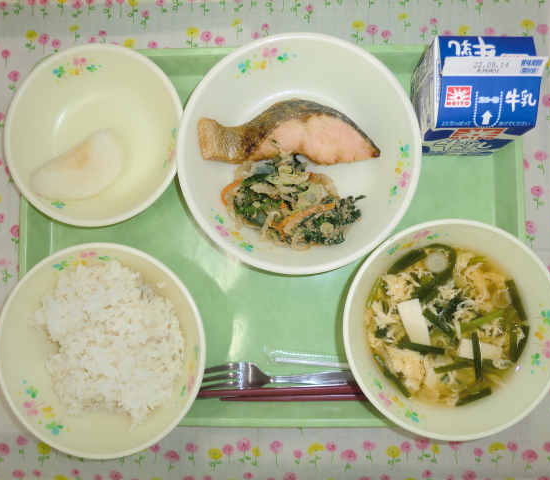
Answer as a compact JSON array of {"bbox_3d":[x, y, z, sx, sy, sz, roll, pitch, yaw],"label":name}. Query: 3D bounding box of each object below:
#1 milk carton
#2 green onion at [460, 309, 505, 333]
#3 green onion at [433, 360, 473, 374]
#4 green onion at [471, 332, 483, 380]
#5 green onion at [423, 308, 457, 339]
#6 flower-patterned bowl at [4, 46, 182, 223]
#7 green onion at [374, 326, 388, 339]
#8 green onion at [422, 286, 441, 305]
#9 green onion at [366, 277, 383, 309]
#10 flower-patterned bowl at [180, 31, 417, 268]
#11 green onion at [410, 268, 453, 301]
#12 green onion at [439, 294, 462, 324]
[{"bbox_3d":[0.126,-0.093,0.310,0.059,0.086,0.058,0,87,2],"label":"milk carton"},{"bbox_3d":[0.135,0.052,0.311,0.030,0.004,0.005,-21,87,1],"label":"green onion"},{"bbox_3d":[0.108,0.077,0.293,0.025,0.003,0.003,-11,87,-1],"label":"green onion"},{"bbox_3d":[0.129,0.074,0.307,0.005,0.004,0.030,-6,87,1],"label":"green onion"},{"bbox_3d":[0.100,0.051,0.293,0.024,0.004,0.004,41,87,2],"label":"green onion"},{"bbox_3d":[-0.114,-0.064,0.324,0.114,0.043,0.114,0,87,0],"label":"flower-patterned bowl"},{"bbox_3d":[0.065,0.056,0.293,0.007,0.003,0.006,-17,87,-1],"label":"green onion"},{"bbox_3d":[0.102,0.037,0.314,0.005,0.004,0.015,44,89,3],"label":"green onion"},{"bbox_3d":[0.065,0.034,0.312,0.004,0.004,0.022,26,88,3],"label":"green onion"},{"bbox_3d":[0.017,-0.055,0.333,0.159,0.043,0.159,0,87,2],"label":"flower-patterned bowl"},{"bbox_3d":[0.102,0.029,0.313,0.032,0.004,0.006,-33,87,0],"label":"green onion"},{"bbox_3d":[0.107,0.042,0.294,0.005,0.004,0.017,35,87,2],"label":"green onion"}]

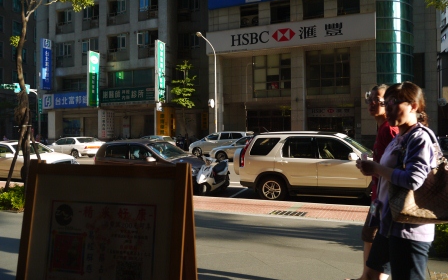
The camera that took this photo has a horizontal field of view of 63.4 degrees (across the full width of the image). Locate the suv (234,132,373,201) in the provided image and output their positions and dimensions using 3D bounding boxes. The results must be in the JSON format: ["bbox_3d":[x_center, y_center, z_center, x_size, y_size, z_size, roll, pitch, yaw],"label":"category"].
[{"bbox_3d":[2.570,0.687,9.030,4.580,1.700,1.790,0,0,21],"label":"suv"}]

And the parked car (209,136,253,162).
[{"bbox_3d":[1.420,0.473,19.500,4.500,1.460,1.730,0,0,22],"label":"parked car"}]

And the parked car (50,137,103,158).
[{"bbox_3d":[-10.700,0.554,25.400,4.450,1.410,1.700,0,0,22],"label":"parked car"}]

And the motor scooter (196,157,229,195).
[{"bbox_3d":[-0.280,0.982,10.400,0.700,1.100,1.800,0,0,25],"label":"motor scooter"}]

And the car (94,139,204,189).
[{"bbox_3d":[-2.250,0.794,11.500,3.950,1.500,1.690,0,0,23],"label":"car"}]

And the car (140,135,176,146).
[{"bbox_3d":[-5.400,0.507,25.200,4.250,1.460,1.690,0,0,22],"label":"car"}]

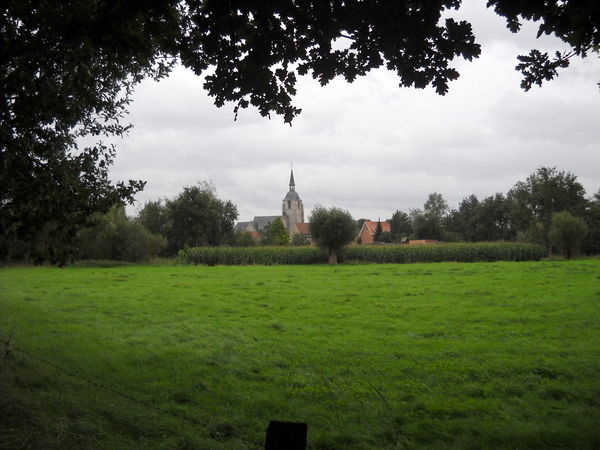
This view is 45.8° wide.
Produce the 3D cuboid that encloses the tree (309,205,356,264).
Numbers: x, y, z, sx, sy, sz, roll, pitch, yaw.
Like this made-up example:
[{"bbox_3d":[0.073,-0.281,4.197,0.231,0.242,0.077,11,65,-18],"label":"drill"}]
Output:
[{"bbox_3d":[4.180,1.200,90.000,5.950,7.500,5.900,0,-2,0],"label":"tree"}]

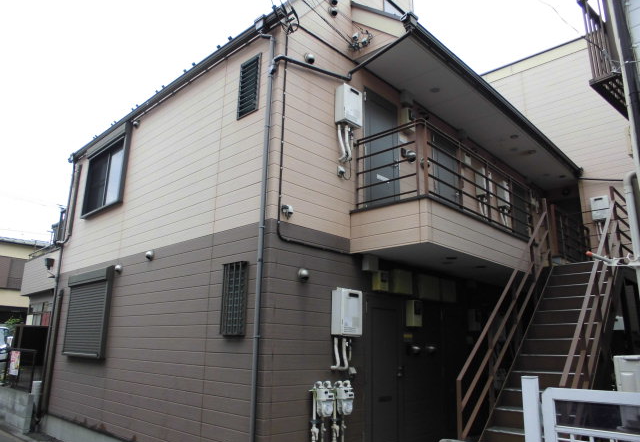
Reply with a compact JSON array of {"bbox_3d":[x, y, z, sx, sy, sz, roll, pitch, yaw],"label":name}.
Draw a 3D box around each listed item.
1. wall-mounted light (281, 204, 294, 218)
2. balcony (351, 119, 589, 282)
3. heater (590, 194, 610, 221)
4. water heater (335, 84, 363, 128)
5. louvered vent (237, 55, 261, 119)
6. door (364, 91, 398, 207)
[{"bbox_3d":[-0.345,-0.115,5.174,0.100,0.130,0.090,-13,-20,43],"label":"wall-mounted light"},{"bbox_3d":[2.925,0.228,7.807,1.130,1.475,6.120,-13,-20,43],"label":"balcony"},{"bbox_3d":[6.085,-0.267,10.391,0.340,0.520,0.160,-13,-20,43],"label":"heater"},{"bbox_3d":[0.379,-1.459,6.222,0.160,0.540,0.355,-13,-20,43],"label":"water heater"},{"bbox_3d":[-0.840,-1.625,5.828,0.395,0.760,0.070,-13,-20,43],"label":"louvered vent"},{"bbox_3d":[0.869,-0.833,6.741,0.080,1.950,0.795,-13,-20,43],"label":"door"}]

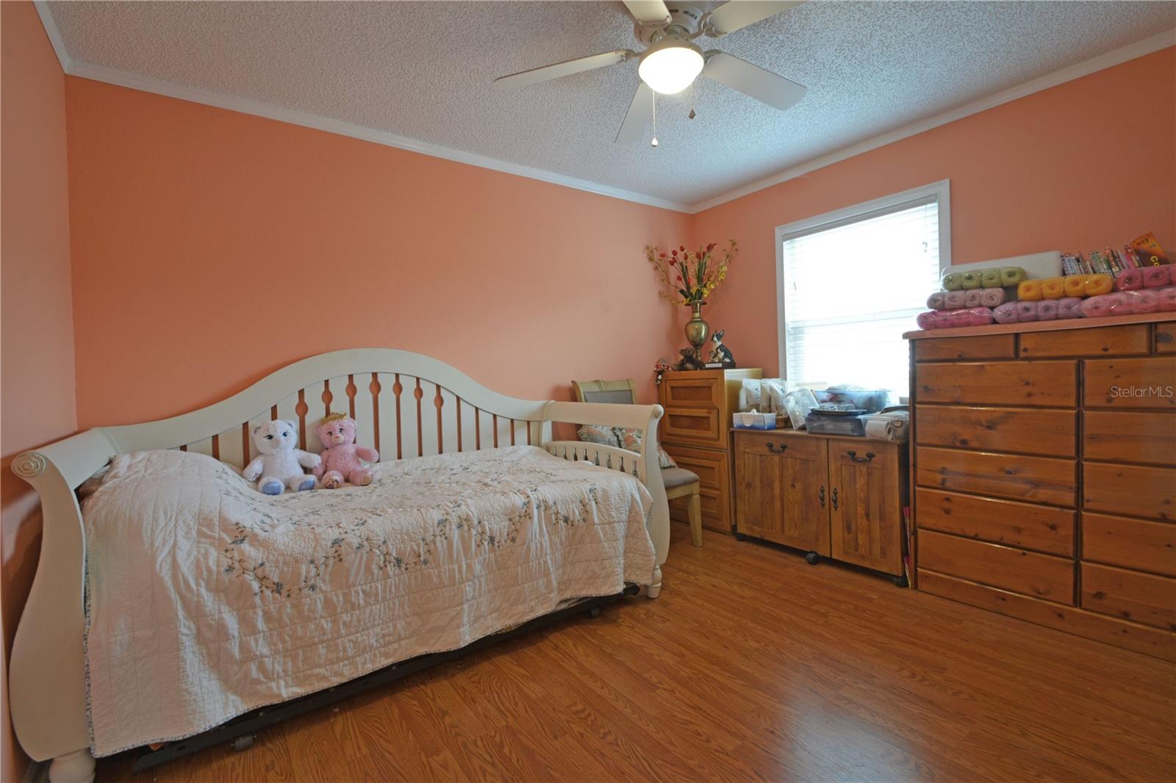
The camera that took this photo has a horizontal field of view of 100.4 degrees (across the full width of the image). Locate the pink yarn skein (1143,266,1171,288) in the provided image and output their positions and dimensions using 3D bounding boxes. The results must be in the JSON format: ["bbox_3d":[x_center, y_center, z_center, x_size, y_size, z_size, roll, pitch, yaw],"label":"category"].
[{"bbox_3d":[2.098,-0.425,1.806,0.125,0.080,0.066,-4,3,-37],"label":"pink yarn skein"}]

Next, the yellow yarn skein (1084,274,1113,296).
[{"bbox_3d":[2.034,-0.423,1.949,0.140,0.080,0.071,-3,2,-36],"label":"yellow yarn skein"}]

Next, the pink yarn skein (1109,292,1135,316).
[{"bbox_3d":[2.045,-0.329,1.874,0.150,0.086,0.068,-4,3,-37],"label":"pink yarn skein"}]

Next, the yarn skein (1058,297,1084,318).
[{"bbox_3d":[1.963,-0.338,1.992,0.125,0.081,0.074,-4,3,-37],"label":"yarn skein"}]

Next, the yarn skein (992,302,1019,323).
[{"bbox_3d":[1.840,-0.342,2.141,0.150,0.093,0.080,-4,3,-37],"label":"yarn skein"}]

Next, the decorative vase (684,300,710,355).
[{"bbox_3d":[0.833,-0.418,3.726,0.180,0.525,0.180,-4,3,-37],"label":"decorative vase"}]

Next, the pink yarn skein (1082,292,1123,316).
[{"bbox_3d":[2.015,-0.342,1.923,0.125,0.096,0.112,-4,3,-37],"label":"pink yarn skein"}]

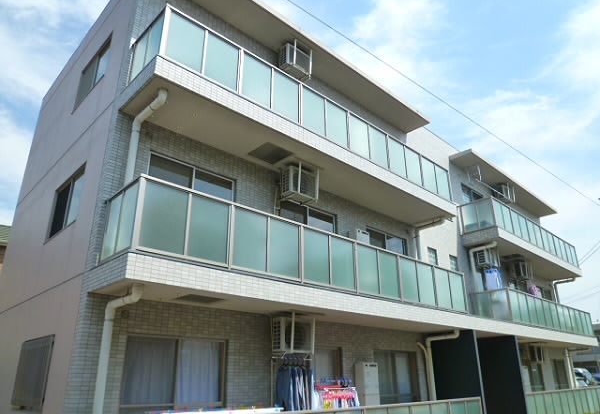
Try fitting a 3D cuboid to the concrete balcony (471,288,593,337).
[{"bbox_3d":[8.703,3.991,15.538,8.392,0.950,1.130,19,-28,-40],"label":"concrete balcony"}]

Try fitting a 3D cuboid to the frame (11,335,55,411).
[{"bbox_3d":[-4.068,2.523,6.553,0.085,1.025,1.668,19,-29,-40],"label":"frame"}]

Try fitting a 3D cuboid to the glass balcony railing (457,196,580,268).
[{"bbox_3d":[8.692,1.332,16.567,8.392,0.958,1.130,19,-28,-40],"label":"glass balcony railing"}]

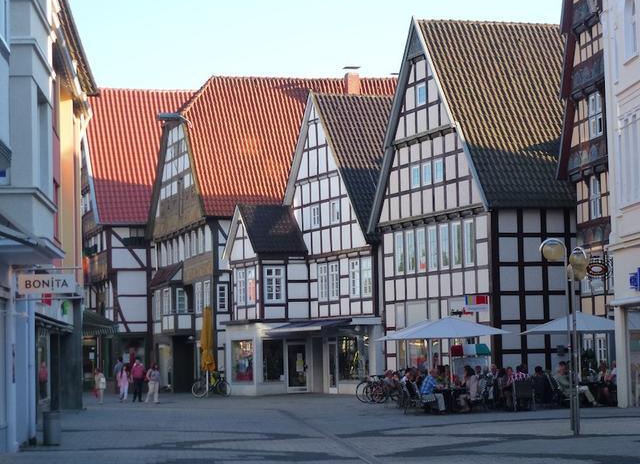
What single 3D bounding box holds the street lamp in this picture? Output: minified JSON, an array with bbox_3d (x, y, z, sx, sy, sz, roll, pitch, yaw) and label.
[{"bbox_3d":[5.035,2.122,36.141,0.970,3.980,1.000,-1,-4,0],"label":"street lamp"}]

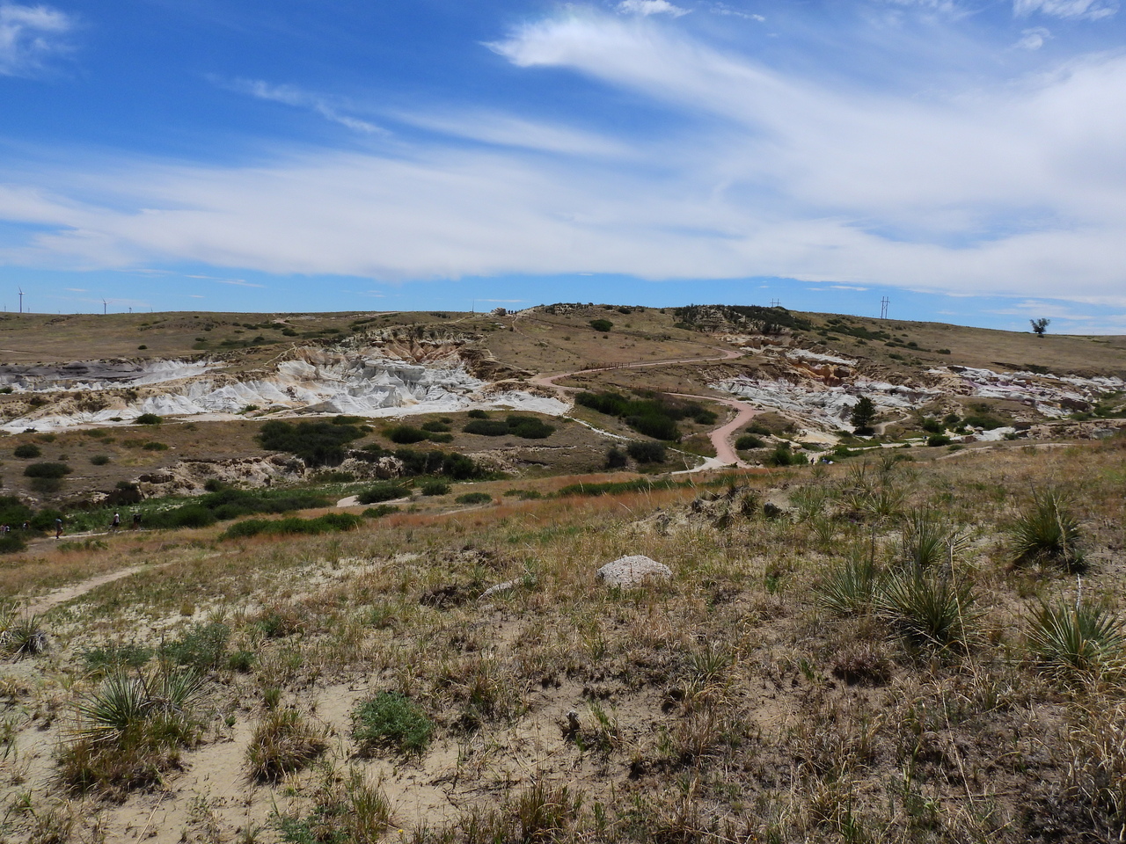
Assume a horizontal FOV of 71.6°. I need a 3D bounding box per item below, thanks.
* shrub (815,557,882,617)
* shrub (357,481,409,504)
[{"bbox_3d":[2.157,1.253,5.900,0.500,0.380,0.470,5,6,21],"label":"shrub"},{"bbox_3d":[-19.816,7.897,86.000,5.600,2.100,4.000,1,6,-13],"label":"shrub"}]

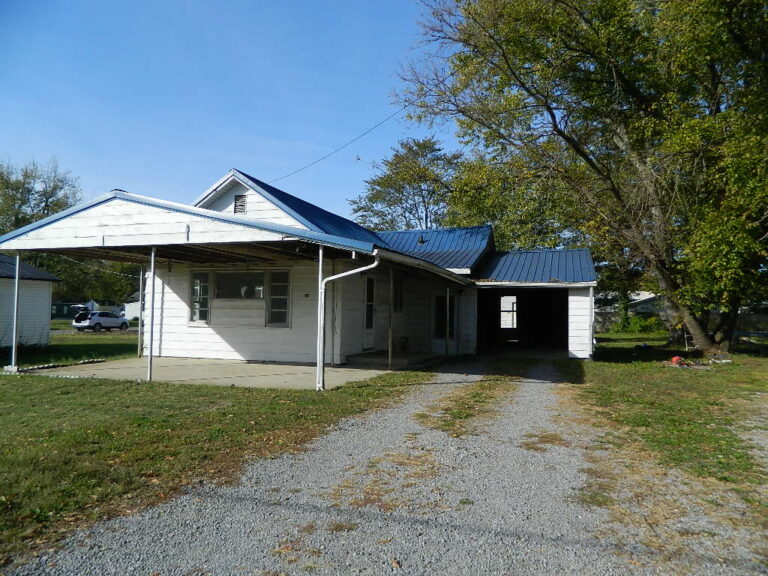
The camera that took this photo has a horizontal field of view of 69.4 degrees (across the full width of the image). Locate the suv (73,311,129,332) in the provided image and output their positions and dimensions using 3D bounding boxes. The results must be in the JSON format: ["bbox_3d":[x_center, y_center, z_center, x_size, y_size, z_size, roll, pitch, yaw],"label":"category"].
[{"bbox_3d":[-23.397,2.789,46.279,1.860,1.680,4.650,0,-3,17],"label":"suv"}]

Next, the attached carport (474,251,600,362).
[{"bbox_3d":[5.738,0.435,20.609,3.742,3.755,7.182,0,-3,19],"label":"attached carport"}]

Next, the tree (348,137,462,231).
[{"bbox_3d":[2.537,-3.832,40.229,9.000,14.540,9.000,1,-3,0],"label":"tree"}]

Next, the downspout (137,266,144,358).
[{"bbox_3d":[-6.723,0.666,15.350,0.100,2.530,0.100,0,-3,19],"label":"downspout"}]

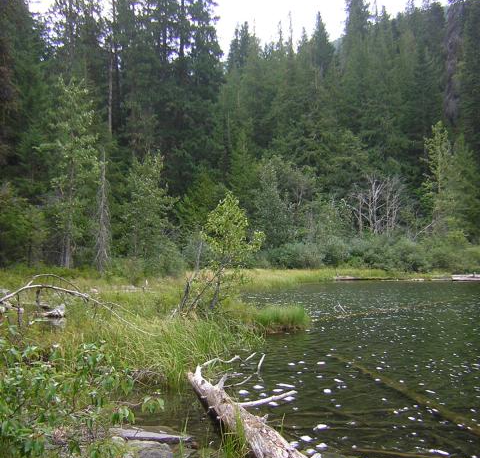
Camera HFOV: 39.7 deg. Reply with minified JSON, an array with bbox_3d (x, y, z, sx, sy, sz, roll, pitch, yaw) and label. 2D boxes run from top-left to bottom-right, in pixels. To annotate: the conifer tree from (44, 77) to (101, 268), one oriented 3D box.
[{"bbox_3d":[-8.658,-2.886,34.000,2.900,9.710,2.800,0,-2,0],"label":"conifer tree"}]

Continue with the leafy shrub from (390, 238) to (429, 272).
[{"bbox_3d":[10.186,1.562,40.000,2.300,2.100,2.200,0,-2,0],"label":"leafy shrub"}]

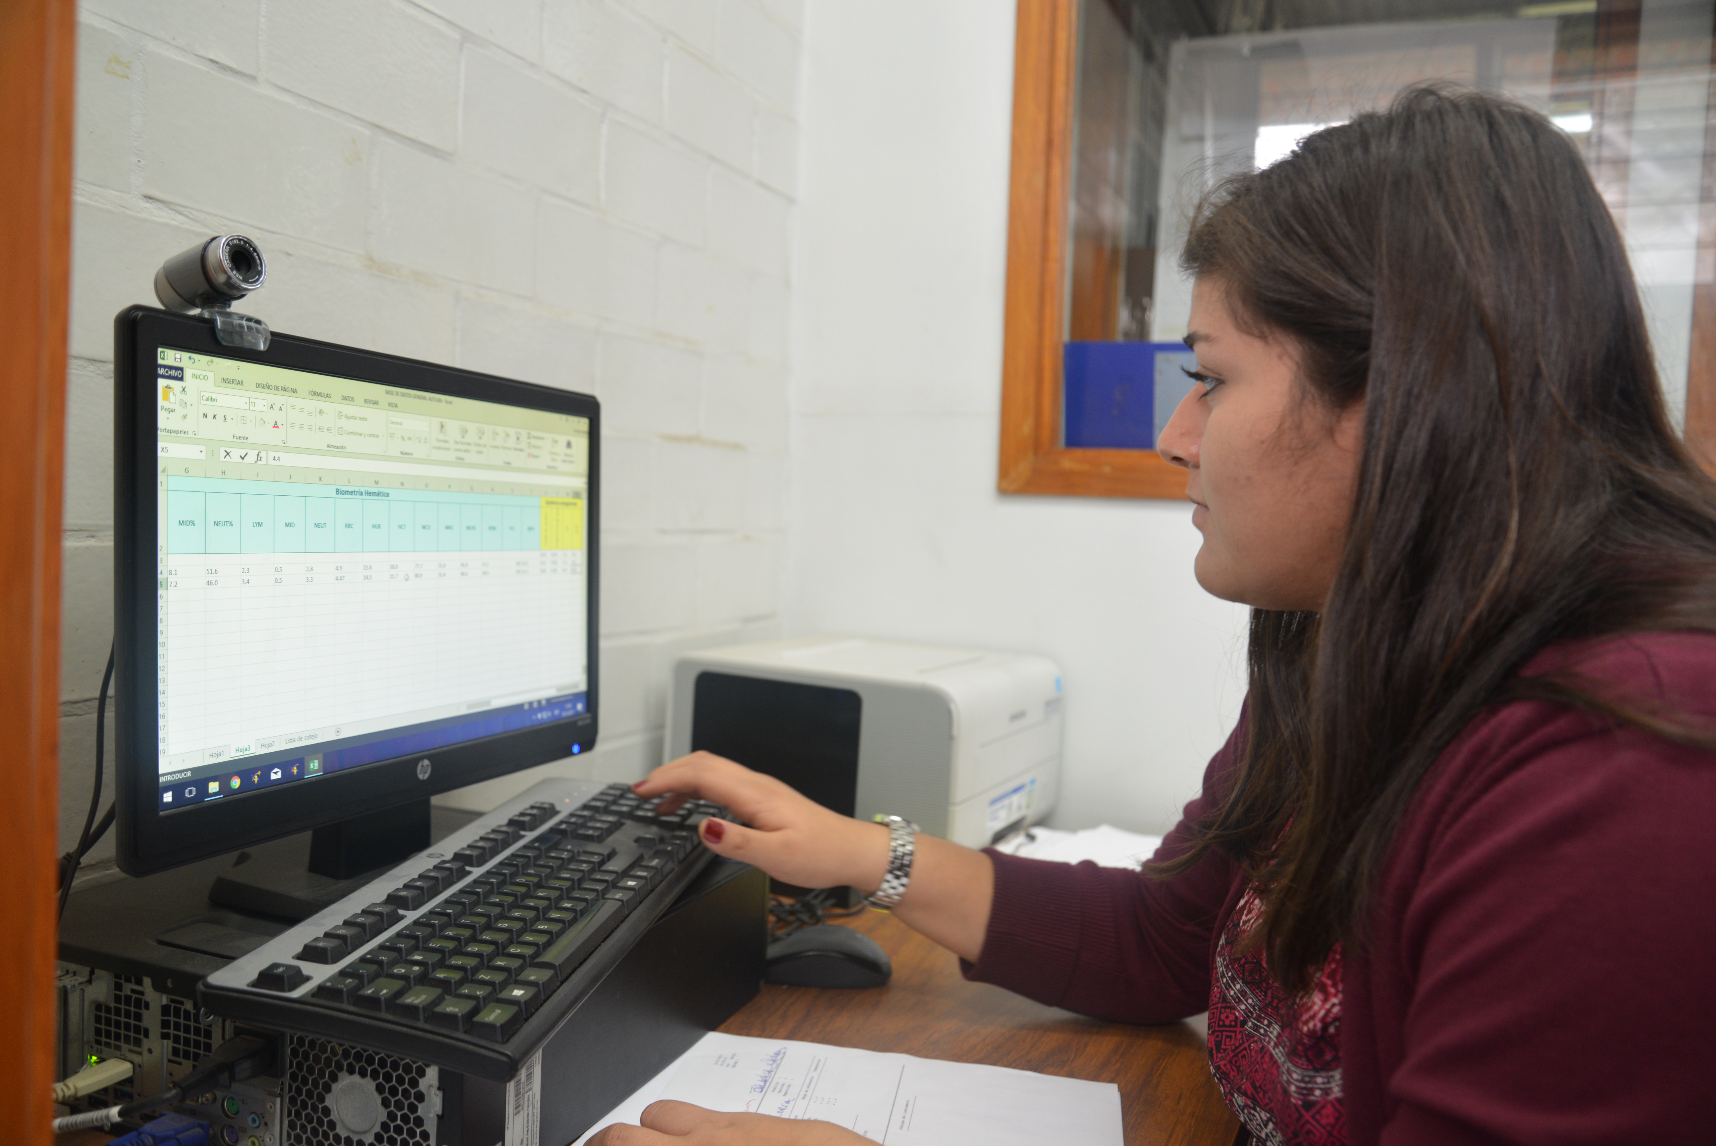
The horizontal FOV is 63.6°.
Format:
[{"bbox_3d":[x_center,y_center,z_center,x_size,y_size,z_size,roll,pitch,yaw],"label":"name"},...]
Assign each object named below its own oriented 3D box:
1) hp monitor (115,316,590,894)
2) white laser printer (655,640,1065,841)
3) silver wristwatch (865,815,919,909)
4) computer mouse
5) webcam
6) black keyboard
[{"bbox_3d":[-0.297,0.036,0.952,0.190,0.367,0.478,3,3,20],"label":"hp monitor"},{"bbox_3d":[0.026,0.196,1.503,0.302,0.228,0.394,3,3,23],"label":"white laser printer"},{"bbox_3d":[0.022,0.202,0.960,0.034,0.060,0.058,18,-11,-9],"label":"silver wristwatch"},{"bbox_3d":[-0.027,0.304,1.118,0.113,0.039,0.062,3,2,11],"label":"computer mouse"},{"bbox_3d":[-0.383,-0.164,0.808,0.075,0.070,0.040,3,3,26],"label":"webcam"},{"bbox_3d":[-0.202,0.193,0.860,0.162,0.029,0.456,9,5,8],"label":"black keyboard"}]

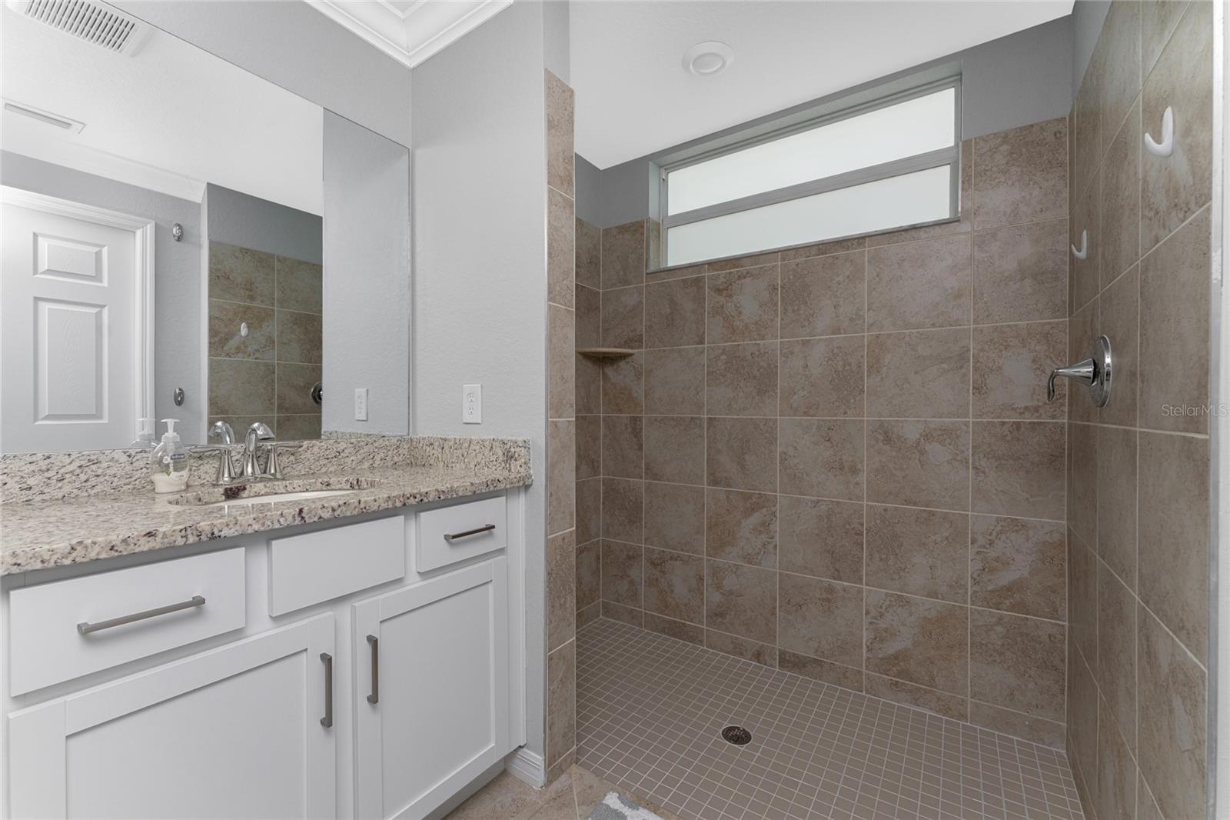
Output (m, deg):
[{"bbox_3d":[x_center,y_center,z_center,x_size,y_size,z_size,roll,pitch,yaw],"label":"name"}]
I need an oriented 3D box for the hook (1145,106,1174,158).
[{"bbox_3d":[0.935,-0.474,0.824,0.029,0.087,0.031,0,0,35],"label":"hook"}]

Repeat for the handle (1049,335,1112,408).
[{"bbox_3d":[1.185,-0.095,1.240,0.110,0.182,0.180,0,0,35],"label":"handle"}]

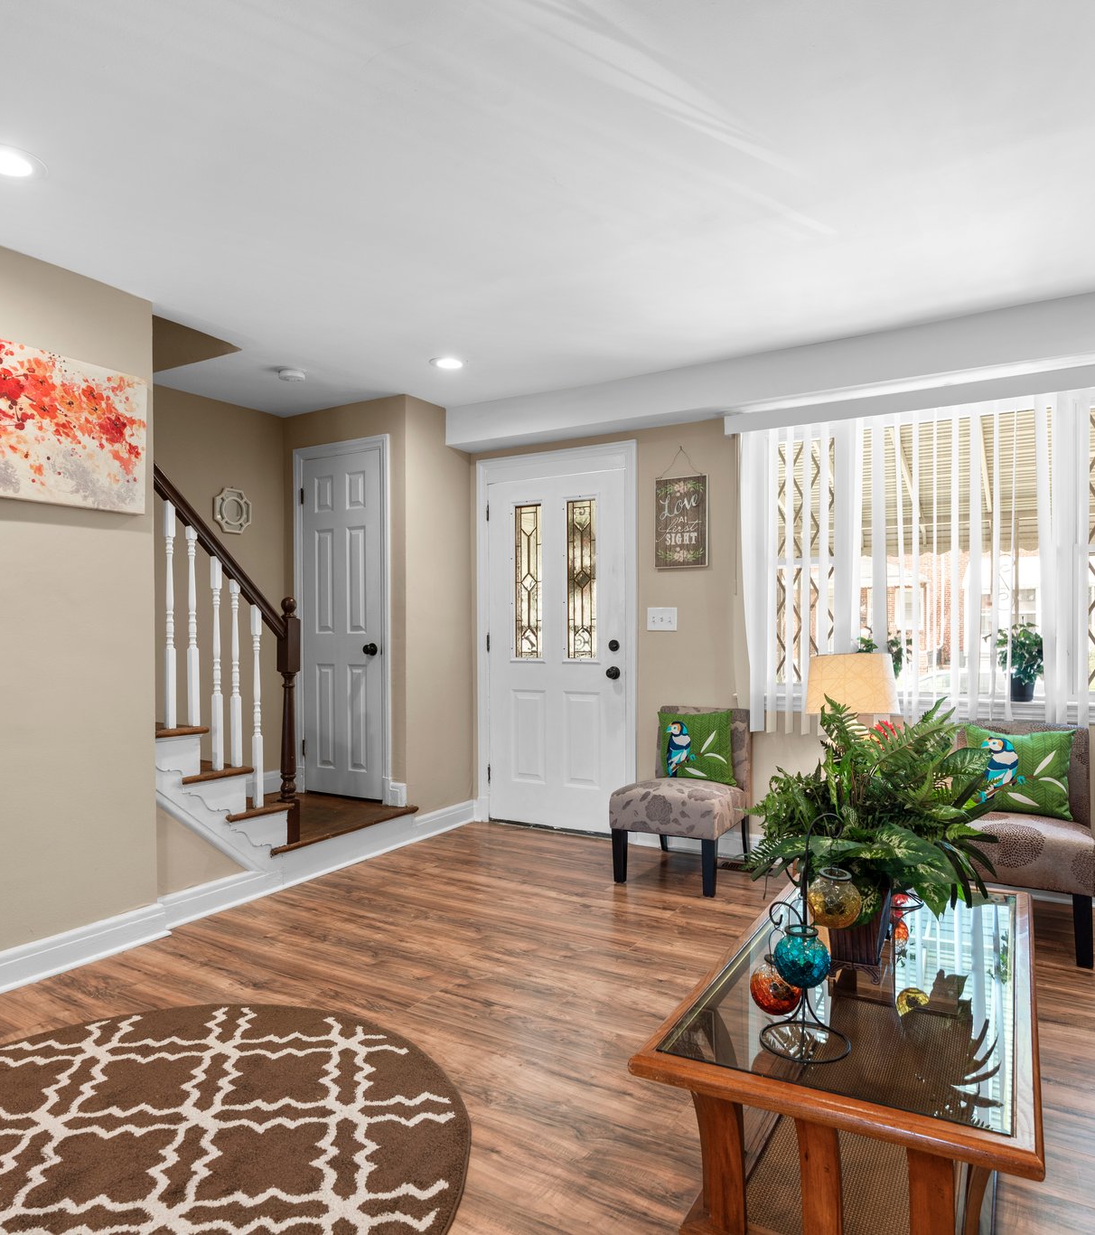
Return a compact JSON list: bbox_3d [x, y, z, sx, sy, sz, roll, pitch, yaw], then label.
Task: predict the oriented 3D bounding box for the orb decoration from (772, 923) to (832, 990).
[{"bbox_3d":[0.454,0.606,1.470,0.103,0.115,0.103,-1,-1,31],"label":"orb decoration"}]

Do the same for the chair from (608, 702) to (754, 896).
[{"bbox_3d":[0.668,0.838,3.961,0.510,0.770,0.660,-1,-1,31],"label":"chair"}]

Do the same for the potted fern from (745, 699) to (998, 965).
[{"bbox_3d":[0.737,0.489,1.869,0.550,0.600,0.480,-1,-1,31],"label":"potted fern"}]

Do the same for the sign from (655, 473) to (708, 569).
[{"bbox_3d":[0.718,-0.503,4.379,0.285,0.477,0.020,-1,-1,31],"label":"sign"}]

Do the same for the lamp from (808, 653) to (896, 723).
[{"bbox_3d":[1.326,0.446,3.566,0.410,0.600,0.410,-1,-1,31],"label":"lamp"}]

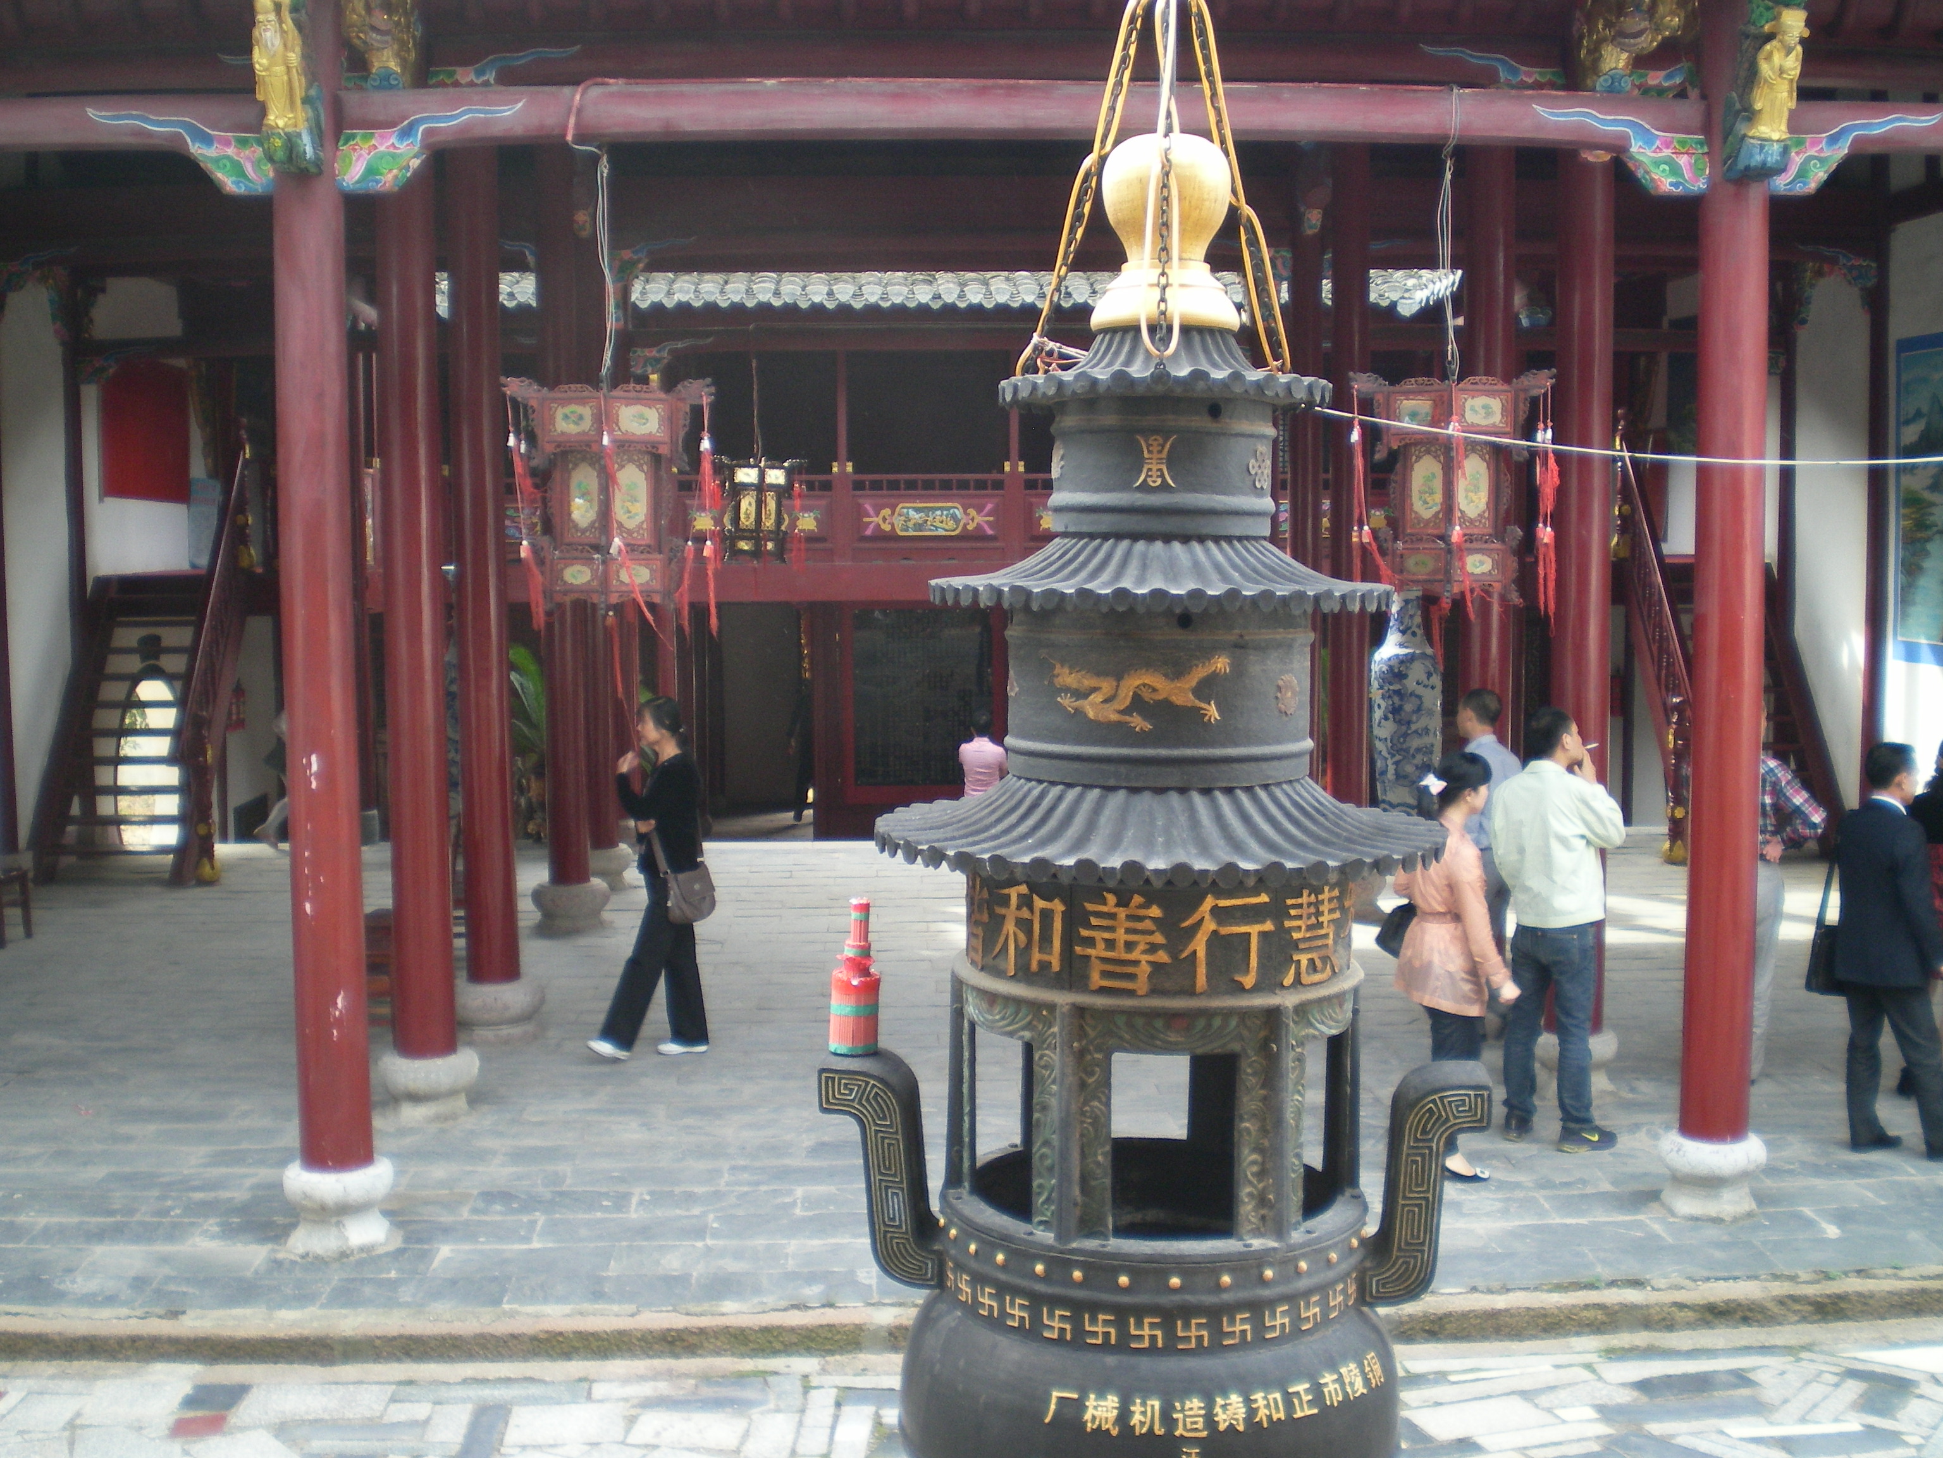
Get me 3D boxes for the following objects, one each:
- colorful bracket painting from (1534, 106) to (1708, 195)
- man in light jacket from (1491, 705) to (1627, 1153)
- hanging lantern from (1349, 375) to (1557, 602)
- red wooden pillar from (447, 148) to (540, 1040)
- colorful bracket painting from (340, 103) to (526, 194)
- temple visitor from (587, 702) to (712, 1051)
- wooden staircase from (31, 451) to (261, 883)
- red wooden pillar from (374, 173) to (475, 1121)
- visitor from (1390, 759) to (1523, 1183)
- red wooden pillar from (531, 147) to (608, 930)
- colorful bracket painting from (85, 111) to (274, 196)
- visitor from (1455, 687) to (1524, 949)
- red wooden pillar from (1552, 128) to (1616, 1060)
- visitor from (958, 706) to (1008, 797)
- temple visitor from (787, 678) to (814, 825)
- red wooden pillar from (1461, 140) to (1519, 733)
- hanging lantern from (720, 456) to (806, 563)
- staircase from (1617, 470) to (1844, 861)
[{"bbox_3d":[2.135,-1.896,7.008,0.580,0.290,0.130,-1,5,-3],"label":"colorful bracket painting"},{"bbox_3d":[2.292,0.760,8.271,0.480,1.717,0.360,3,7,36],"label":"man in light jacket"},{"bbox_3d":[1.610,-0.815,7.135,0.670,0.760,0.700,-1,5,-3],"label":"hanging lantern"},{"bbox_3d":[-2.339,-0.865,10.171,0.430,4.700,0.430,-1,5,-3],"label":"red wooden pillar"},{"bbox_3d":[-1.763,-1.891,6.928,0.614,0.294,0.120,-1,5,-3],"label":"colorful bracket painting"},{"bbox_3d":[-1.484,0.674,9.856,0.540,1.655,0.430,-1,5,-3],"label":"temple visitor"},{"bbox_3d":[-5.959,-0.511,15.376,1.354,3.056,1.692,-1,5,-3],"label":"wooden staircase"},{"bbox_3d":[-2.288,-0.641,8.735,0.420,4.500,0.420,-1,5,-3],"label":"red wooden pillar"},{"bbox_3d":[1.787,0.871,7.882,0.360,1.580,0.460,-3,6,-30],"label":"visitor"},{"bbox_3d":[-2.471,-1.227,12.876,0.440,4.894,0.440,-1,5,-3],"label":"red wooden pillar"},{"bbox_3d":[-2.506,-1.825,6.752,0.600,0.285,0.130,-1,5,-3],"label":"colorful bracket painting"},{"bbox_3d":[2.400,0.644,9.873,0.320,1.680,0.460,3,6,31],"label":"visitor"},{"bbox_3d":[2.539,-0.641,8.872,0.250,3.906,0.250,-1,5,-3],"label":"red wooden pillar"},{"bbox_3d":[0.090,0.610,16.940,0.440,1.580,0.300,-1,5,-3],"label":"visitor"},{"bbox_3d":[-1.734,0.175,22.559,0.520,1.640,0.480,-1,5,-3],"label":"temple visitor"},{"bbox_3d":[2.472,-0.911,10.306,0.250,4.133,0.250,-1,5,-3],"label":"red wooden pillar"},{"bbox_3d":[-1.647,-1.722,16.652,0.690,0.830,0.700,-1,5,-3],"label":"hanging lantern"},{"bbox_3d":[5.476,-0.615,15.698,1.324,3.016,1.642,-1,5,-3],"label":"staircase"}]

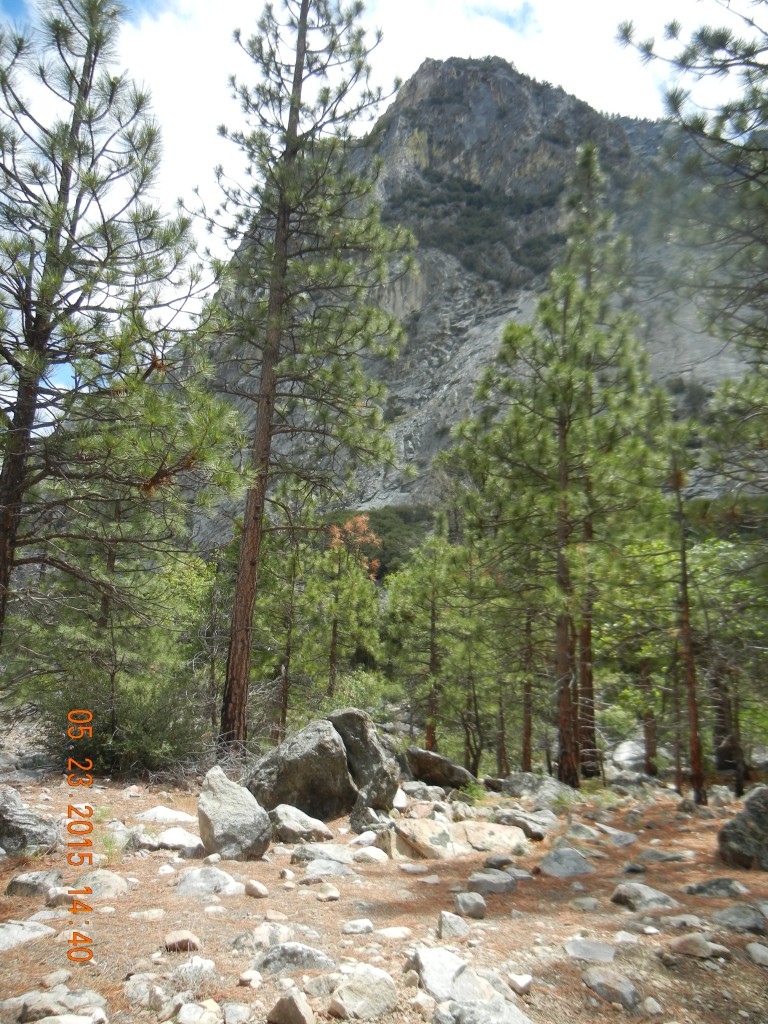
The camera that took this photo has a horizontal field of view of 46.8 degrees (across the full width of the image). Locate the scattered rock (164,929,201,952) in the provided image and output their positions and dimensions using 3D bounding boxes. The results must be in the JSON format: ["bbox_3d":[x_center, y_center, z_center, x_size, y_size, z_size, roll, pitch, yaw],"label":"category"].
[{"bbox_3d":[-1.132,2.413,4.999,0.191,0.104,0.143,2,-15,0],"label":"scattered rock"}]

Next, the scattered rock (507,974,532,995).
[{"bbox_3d":[0.696,2.417,4.544,0.124,0.081,0.099,2,-15,0],"label":"scattered rock"}]

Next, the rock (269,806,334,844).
[{"bbox_3d":[-0.777,2.935,8.363,0.585,0.329,0.439,2,-15,0],"label":"rock"}]

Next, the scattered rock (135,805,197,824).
[{"bbox_3d":[-3.070,4.251,12.471,0.871,0.242,0.566,5,-15,-12],"label":"scattered rock"}]

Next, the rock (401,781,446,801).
[{"bbox_3d":[0.732,5.157,16.435,0.852,0.339,0.596,1,-15,3],"label":"rock"}]

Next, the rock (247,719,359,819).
[{"bbox_3d":[-1.296,4.077,14.108,1.780,1.508,1.424,3,-15,-4],"label":"rock"}]

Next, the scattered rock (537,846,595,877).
[{"bbox_3d":[1.890,3.630,9.190,0.580,0.282,0.435,-1,-15,11],"label":"scattered rock"}]

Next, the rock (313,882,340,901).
[{"bbox_3d":[-0.483,3.243,7.585,0.222,0.127,0.178,2,-15,-3],"label":"rock"}]

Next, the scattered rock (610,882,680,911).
[{"bbox_3d":[1.897,2.775,6.413,0.491,0.160,0.319,2,-15,0],"label":"scattered rock"}]

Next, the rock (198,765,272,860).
[{"bbox_3d":[-1.618,3.274,9.669,0.806,0.966,0.645,10,-17,-27],"label":"rock"}]

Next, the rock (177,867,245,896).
[{"bbox_3d":[-1.500,3.194,7.672,0.588,0.208,0.411,4,-15,-9],"label":"rock"}]

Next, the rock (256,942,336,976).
[{"bbox_3d":[-0.533,2.724,5.402,0.487,0.149,0.317,3,-15,-4],"label":"rock"}]

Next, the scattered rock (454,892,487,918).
[{"bbox_3d":[0.584,2.636,5.954,0.202,0.148,0.172,2,-15,0],"label":"scattered rock"}]

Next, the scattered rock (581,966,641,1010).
[{"bbox_3d":[1.262,2.655,4.946,0.334,0.188,0.251,-6,-17,28],"label":"scattered rock"}]

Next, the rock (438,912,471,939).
[{"bbox_3d":[0.435,2.548,5.482,0.192,0.141,0.153,2,-15,0],"label":"rock"}]

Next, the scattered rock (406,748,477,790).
[{"bbox_3d":[1.241,5.558,19.156,1.511,0.860,0.907,6,-16,-15],"label":"scattered rock"}]

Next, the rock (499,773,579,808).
[{"bbox_3d":[2.094,3.646,11.723,1.076,0.373,0.753,2,-15,0],"label":"rock"}]

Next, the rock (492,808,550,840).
[{"bbox_3d":[1.391,3.167,9.010,0.561,0.283,0.505,2,-15,0],"label":"rock"}]

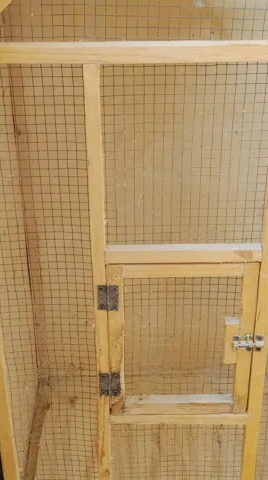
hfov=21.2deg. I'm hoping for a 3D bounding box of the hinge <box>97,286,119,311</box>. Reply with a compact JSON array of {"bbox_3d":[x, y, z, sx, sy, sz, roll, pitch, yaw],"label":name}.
[{"bbox_3d":[-0.037,0.085,1.038,0.030,0.044,0.006,-1,28,-1],"label":"hinge"}]

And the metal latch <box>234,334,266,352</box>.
[{"bbox_3d":[0.173,0.156,1.075,0.047,0.029,0.013,-1,28,-1],"label":"metal latch"}]

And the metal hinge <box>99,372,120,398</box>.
[{"bbox_3d":[-0.037,0.226,1.114,0.032,0.045,0.006,-1,28,-1],"label":"metal hinge"}]

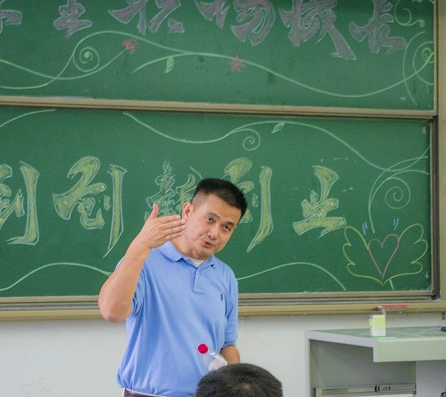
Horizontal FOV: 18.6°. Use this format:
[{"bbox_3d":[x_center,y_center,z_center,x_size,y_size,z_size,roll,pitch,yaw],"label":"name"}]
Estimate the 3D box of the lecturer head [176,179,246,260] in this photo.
[{"bbox_3d":[-0.036,0.062,4.330,0.177,0.243,0.220,27,4,-21],"label":"lecturer head"}]

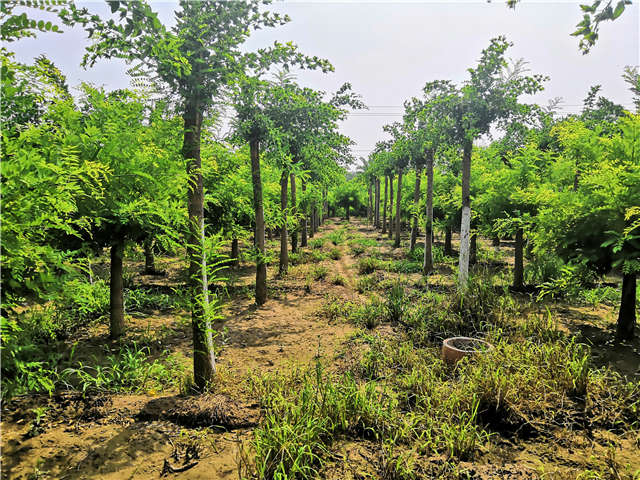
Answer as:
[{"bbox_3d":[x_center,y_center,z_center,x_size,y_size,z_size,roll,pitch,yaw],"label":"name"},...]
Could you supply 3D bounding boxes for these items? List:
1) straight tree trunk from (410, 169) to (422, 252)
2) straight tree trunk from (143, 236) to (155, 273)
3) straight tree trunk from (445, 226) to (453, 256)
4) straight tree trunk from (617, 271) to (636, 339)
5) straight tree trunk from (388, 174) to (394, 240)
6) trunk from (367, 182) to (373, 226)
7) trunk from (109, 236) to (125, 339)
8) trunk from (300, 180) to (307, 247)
[{"bbox_3d":[2.520,-0.737,13.178,0.160,2.284,0.160,4,5,11],"label":"straight tree trunk"},{"bbox_3d":[-3.516,0.271,10.263,0.160,0.821,0.160,0,5,0],"label":"straight tree trunk"},{"bbox_3d":[3.338,0.040,12.911,0.145,0.779,0.145,0,5,0],"label":"straight tree trunk"},{"bbox_3d":[3.339,0.683,5.424,0.160,0.771,0.160,2,5,32],"label":"straight tree trunk"},{"bbox_3d":[2.563,-1.181,17.961,0.155,2.334,0.155,1,5,8],"label":"straight tree trunk"},{"bbox_3d":[2.914,-2.120,28.665,0.170,2.349,0.170,1,5,6],"label":"trunk"},{"bbox_3d":[-2.232,0.499,5.487,0.135,1.129,0.135,0,4,-23],"label":"trunk"},{"bbox_3d":[-0.487,-0.820,15.351,0.155,2.068,0.155,0,5,-2],"label":"trunk"}]

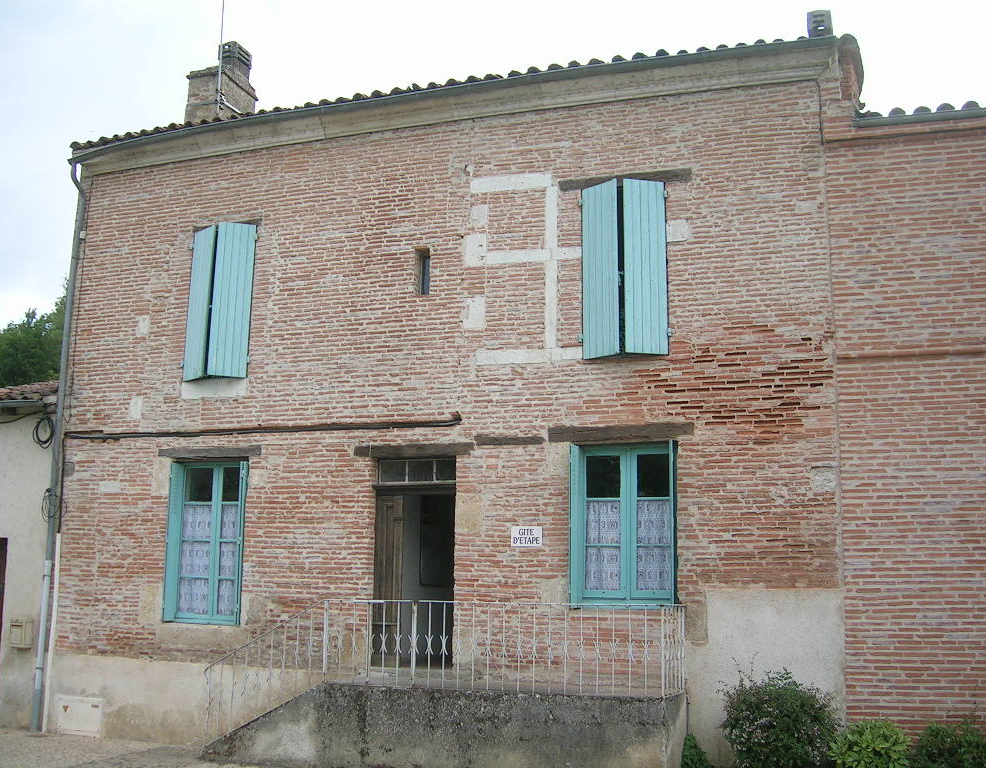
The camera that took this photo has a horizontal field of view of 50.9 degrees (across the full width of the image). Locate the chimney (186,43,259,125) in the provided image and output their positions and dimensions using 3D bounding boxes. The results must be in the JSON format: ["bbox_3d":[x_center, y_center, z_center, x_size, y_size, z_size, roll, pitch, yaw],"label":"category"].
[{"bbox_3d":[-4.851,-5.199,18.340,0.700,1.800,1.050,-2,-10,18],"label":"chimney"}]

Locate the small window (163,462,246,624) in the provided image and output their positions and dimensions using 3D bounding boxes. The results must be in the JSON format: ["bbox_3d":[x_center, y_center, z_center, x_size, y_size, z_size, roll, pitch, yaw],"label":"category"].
[{"bbox_3d":[-3.798,2.106,13.721,1.060,2.150,0.300,-2,-10,18],"label":"small window"}]

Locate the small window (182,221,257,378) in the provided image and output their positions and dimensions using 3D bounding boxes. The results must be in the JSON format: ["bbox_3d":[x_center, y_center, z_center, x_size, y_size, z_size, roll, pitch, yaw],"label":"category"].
[{"bbox_3d":[-3.788,-1.126,14.191,1.000,2.140,0.260,-2,-10,18],"label":"small window"}]

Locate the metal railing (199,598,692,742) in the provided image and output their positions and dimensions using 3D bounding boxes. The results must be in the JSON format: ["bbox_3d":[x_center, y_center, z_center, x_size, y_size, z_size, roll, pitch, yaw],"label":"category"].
[{"bbox_3d":[-0.660,3.371,11.993,5.600,1.750,0.900,-2,-10,18],"label":"metal railing"}]

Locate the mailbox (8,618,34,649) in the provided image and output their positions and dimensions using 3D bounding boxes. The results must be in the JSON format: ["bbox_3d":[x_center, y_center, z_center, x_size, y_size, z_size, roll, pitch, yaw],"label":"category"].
[{"bbox_3d":[-6.549,3.476,14.349,0.230,0.360,0.180,-2,-10,18],"label":"mailbox"}]

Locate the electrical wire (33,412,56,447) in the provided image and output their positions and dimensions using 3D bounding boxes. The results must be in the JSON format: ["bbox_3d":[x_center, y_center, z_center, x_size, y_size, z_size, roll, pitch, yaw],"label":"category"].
[{"bbox_3d":[-6.460,0.680,14.872,0.340,0.470,0.090,-2,-10,18],"label":"electrical wire"}]

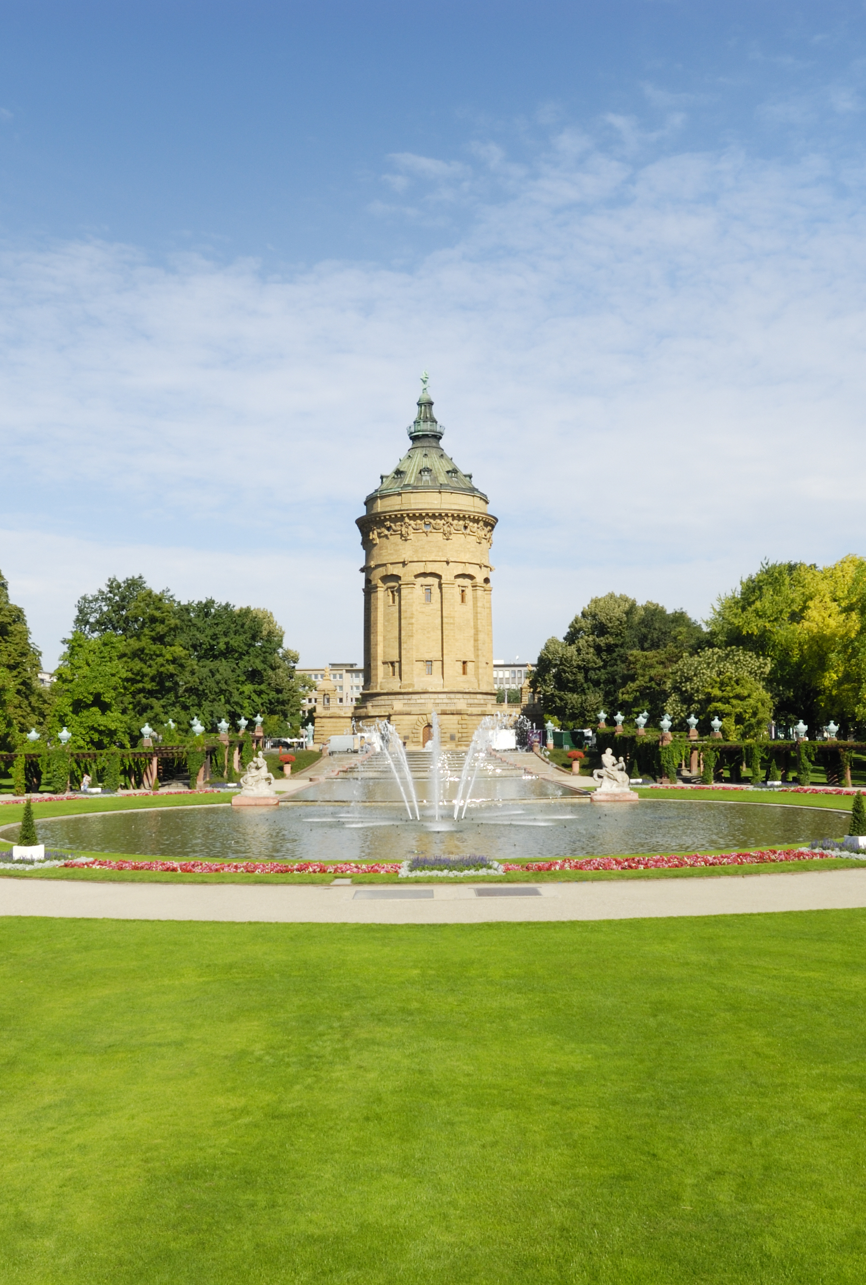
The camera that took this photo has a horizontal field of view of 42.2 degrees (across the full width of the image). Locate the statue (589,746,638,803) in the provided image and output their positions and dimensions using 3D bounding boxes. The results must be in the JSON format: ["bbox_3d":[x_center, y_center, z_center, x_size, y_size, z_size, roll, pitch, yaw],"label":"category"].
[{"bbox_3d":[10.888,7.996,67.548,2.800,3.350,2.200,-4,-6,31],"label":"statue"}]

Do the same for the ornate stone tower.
[{"bbox_3d":[-0.874,-12.858,175.338,23.000,59.000,23.000,-1,-5,0],"label":"ornate stone tower"}]

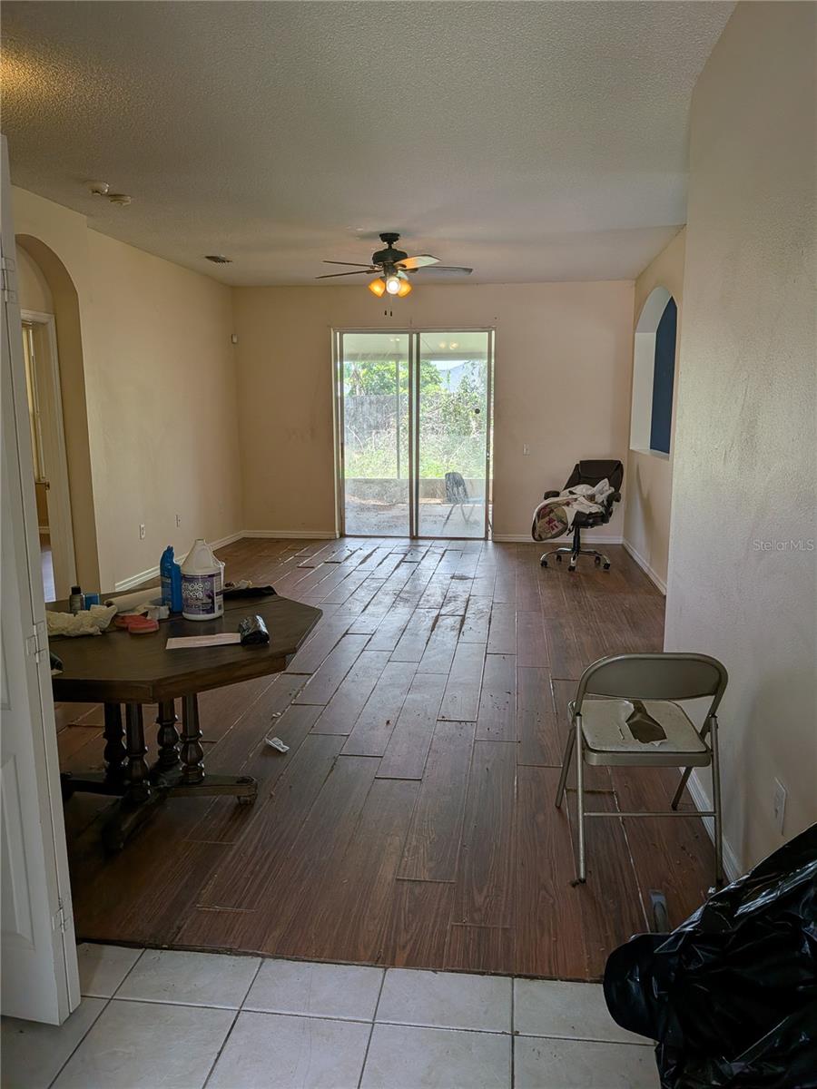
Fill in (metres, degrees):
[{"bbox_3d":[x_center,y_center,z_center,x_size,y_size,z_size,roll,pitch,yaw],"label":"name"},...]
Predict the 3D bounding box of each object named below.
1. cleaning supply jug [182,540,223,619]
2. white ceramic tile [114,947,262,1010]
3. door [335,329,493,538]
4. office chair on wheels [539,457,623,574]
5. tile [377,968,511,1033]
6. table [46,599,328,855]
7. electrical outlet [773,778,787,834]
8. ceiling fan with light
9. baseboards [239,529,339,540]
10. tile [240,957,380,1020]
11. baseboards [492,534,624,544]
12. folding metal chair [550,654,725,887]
[{"bbox_3d":[-0.773,0.124,2.820,0.157,0.292,0.155,2,10,14],"label":"cleaning supply jug"},{"bbox_3d":[-0.578,1.144,1.987,0.338,0.010,0.178,1,10,7],"label":"white ceramic tile"},{"bbox_3d":[0.051,-1.247,8.619,1.820,2.420,0.110,1,10,8],"label":"door"},{"bbox_3d":[1.641,-0.293,7.199,0.670,1.000,0.700,7,12,35],"label":"office chair on wheels"},{"bbox_3d":[0.095,1.152,1.907,0.332,0.010,0.181,1,10,7],"label":"tile"},{"bbox_3d":[-0.915,0.642,2.785,1.140,0.715,1.140,0,10,6],"label":"table"},{"bbox_3d":[0.975,0.694,1.994,0.008,0.116,0.071,1,10,8],"label":"electrical outlet"},{"bbox_3d":[-0.112,-2.207,6.005,1.300,0.490,1.300,1,10,8],"label":"ceiling fan with light"},{"bbox_3d":[-1.418,-0.111,8.965,1.146,0.088,0.015,1,10,8],"label":"baseboards"},{"bbox_3d":[-0.240,1.148,1.946,0.335,0.010,0.181,1,10,7],"label":"tile"},{"bbox_3d":[1.679,-0.063,8.535,1.450,0.088,0.015,1,10,8],"label":"baseboards"},{"bbox_3d":[0.767,0.655,2.525,0.460,0.750,0.480,0,10,2],"label":"folding metal chair"}]

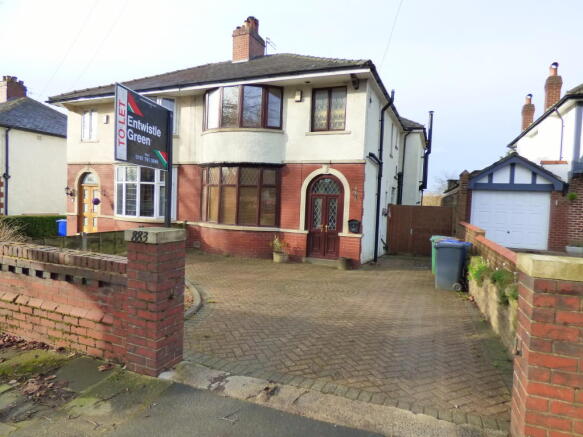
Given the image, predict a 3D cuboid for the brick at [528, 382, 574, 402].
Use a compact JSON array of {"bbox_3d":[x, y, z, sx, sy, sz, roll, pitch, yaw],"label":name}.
[{"bbox_3d":[1.491,0.990,1.971,0.215,0.075,0.105,3,4,19],"label":"brick"}]

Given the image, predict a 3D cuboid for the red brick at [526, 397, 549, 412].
[{"bbox_3d":[1.450,1.073,2.033,0.105,0.075,0.190,3,4,19],"label":"red brick"}]

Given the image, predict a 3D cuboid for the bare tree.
[{"bbox_3d":[17.375,-2.821,38.000,3.600,5.500,3.600,3,4,23],"label":"bare tree"}]

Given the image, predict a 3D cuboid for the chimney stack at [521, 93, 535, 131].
[{"bbox_3d":[11.772,-5.337,16.800,0.500,1.900,0.550,3,4,23],"label":"chimney stack"}]

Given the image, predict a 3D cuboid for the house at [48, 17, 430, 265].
[{"bbox_3d":[-1.626,-4.046,16.161,13.800,10.000,10.600,3,4,23],"label":"house"}]

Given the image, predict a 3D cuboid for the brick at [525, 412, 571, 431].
[{"bbox_3d":[1.486,1.163,1.979,0.215,0.075,0.105,3,4,19],"label":"brick"}]

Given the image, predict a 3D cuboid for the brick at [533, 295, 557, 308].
[{"bbox_3d":[1.462,0.467,1.996,0.105,0.075,0.170,3,4,19],"label":"brick"}]

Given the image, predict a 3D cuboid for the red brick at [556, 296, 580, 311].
[{"bbox_3d":[1.568,0.471,1.960,0.105,0.075,0.170,3,4,19],"label":"red brick"}]

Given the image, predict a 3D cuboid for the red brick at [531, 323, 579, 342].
[{"bbox_3d":[1.500,0.643,1.955,0.215,0.075,0.105,3,4,19],"label":"red brick"}]

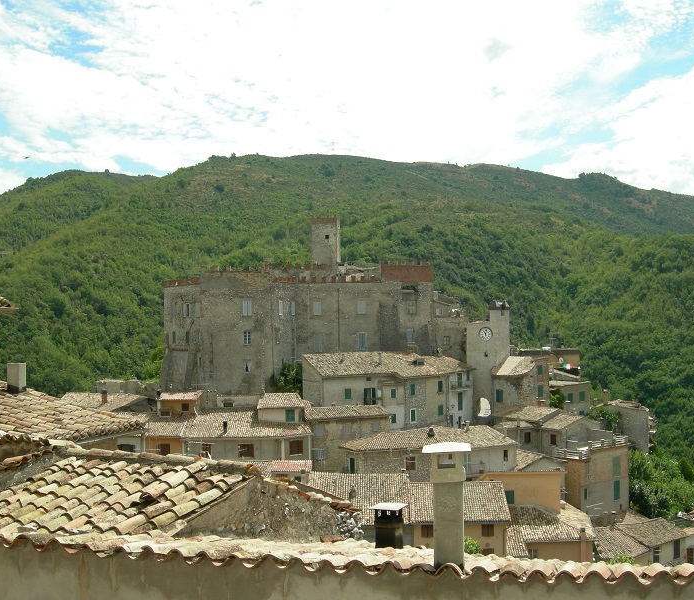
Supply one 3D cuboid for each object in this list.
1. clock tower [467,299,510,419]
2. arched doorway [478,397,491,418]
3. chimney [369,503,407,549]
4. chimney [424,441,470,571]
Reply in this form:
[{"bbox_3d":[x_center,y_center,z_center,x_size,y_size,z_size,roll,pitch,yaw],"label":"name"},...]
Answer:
[{"bbox_3d":[17.800,7.700,103.900,5.300,15.300,4.900,0,2,14],"label":"clock tower"},{"bbox_3d":[15.865,12.404,96.000,1.600,2.550,0.700,-1,-1,17],"label":"arched doorway"},{"bbox_3d":[0.530,2.850,10.400,0.380,0.570,0.380,0,2,20],"label":"chimney"},{"bbox_3d":[0.815,1.655,6.750,0.390,1.010,0.380,0,2,4],"label":"chimney"}]

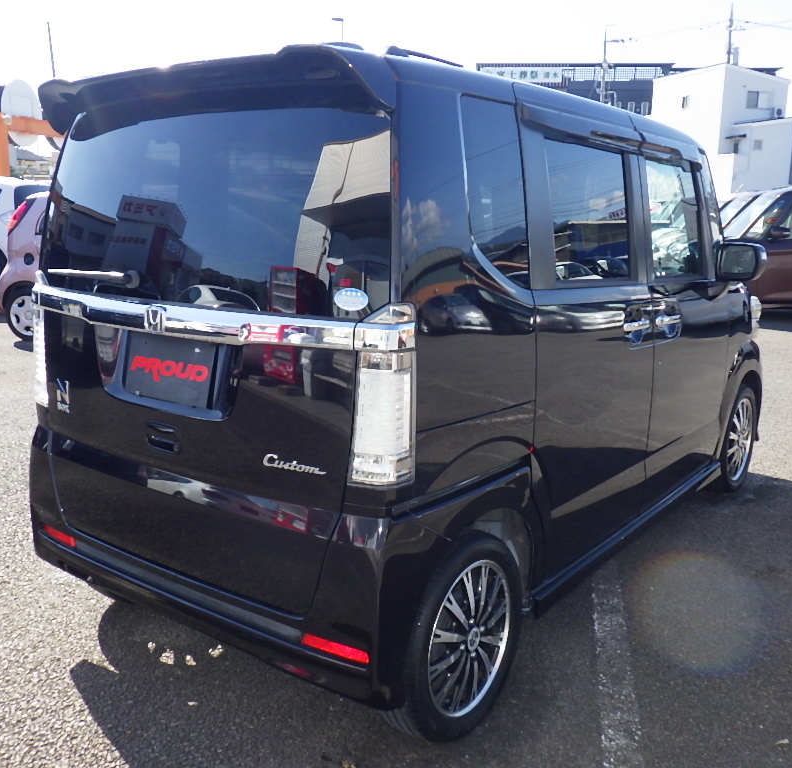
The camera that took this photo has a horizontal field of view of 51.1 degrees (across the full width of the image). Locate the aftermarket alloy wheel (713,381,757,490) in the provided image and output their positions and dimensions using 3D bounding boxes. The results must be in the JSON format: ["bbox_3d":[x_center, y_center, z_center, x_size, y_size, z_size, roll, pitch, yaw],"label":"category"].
[{"bbox_3d":[1.667,0.266,4.175,0.170,0.560,0.560,9,14,36],"label":"aftermarket alloy wheel"}]

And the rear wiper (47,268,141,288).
[{"bbox_3d":[-0.832,-0.294,2.262,0.425,0.050,0.050,10,15,40],"label":"rear wiper"}]

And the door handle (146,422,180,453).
[{"bbox_3d":[-0.595,0.140,2.134,0.120,0.063,0.028,9,8,36],"label":"door handle"}]

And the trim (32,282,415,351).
[{"bbox_3d":[-0.581,-0.186,2.149,1.470,0.085,0.110,9,14,36],"label":"trim"}]

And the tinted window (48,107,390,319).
[{"bbox_3d":[-0.552,-0.452,2.131,1.340,0.480,0.090,9,4,36],"label":"tinted window"}]

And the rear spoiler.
[{"bbox_3d":[-0.505,-0.738,2.133,1.270,0.170,0.280,9,14,36],"label":"rear spoiler"}]

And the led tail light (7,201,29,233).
[{"bbox_3d":[-3.953,-1.749,8.650,0.180,0.330,0.130,2,11,5],"label":"led tail light"}]

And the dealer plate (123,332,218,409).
[{"bbox_3d":[-0.578,-0.044,2.099,0.330,0.165,0.014,9,3,36],"label":"dealer plate"}]

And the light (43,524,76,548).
[{"bbox_3d":[-1.063,0.474,2.620,0.195,0.036,0.035,9,14,36],"label":"light"}]

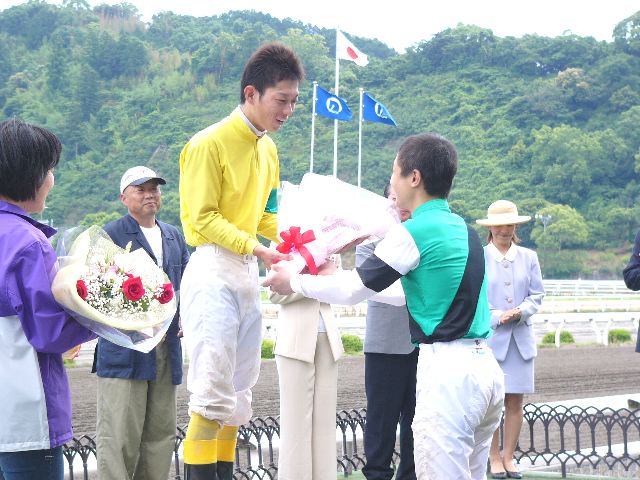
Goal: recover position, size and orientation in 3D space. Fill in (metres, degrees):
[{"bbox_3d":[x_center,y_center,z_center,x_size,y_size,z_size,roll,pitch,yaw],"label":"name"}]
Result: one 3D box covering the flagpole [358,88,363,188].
[{"bbox_3d":[1.760,-1.796,95.000,0.100,10.300,0.100,1,-1,0],"label":"flagpole"}]

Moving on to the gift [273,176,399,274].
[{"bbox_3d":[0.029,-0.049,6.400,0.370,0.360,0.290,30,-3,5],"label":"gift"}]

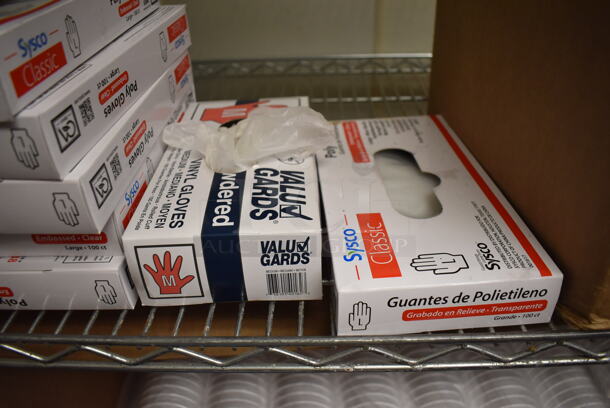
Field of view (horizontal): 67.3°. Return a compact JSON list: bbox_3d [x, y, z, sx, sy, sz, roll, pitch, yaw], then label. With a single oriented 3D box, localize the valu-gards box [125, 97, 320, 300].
[{"bbox_3d":[-0.054,-0.020,0.394,0.123,0.062,0.231,-2,33,-1],"label":"valu-gards box"}]

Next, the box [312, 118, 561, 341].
[{"bbox_3d":[0.082,-0.005,0.385,0.135,0.038,0.250,-3,33,-1],"label":"box"}]

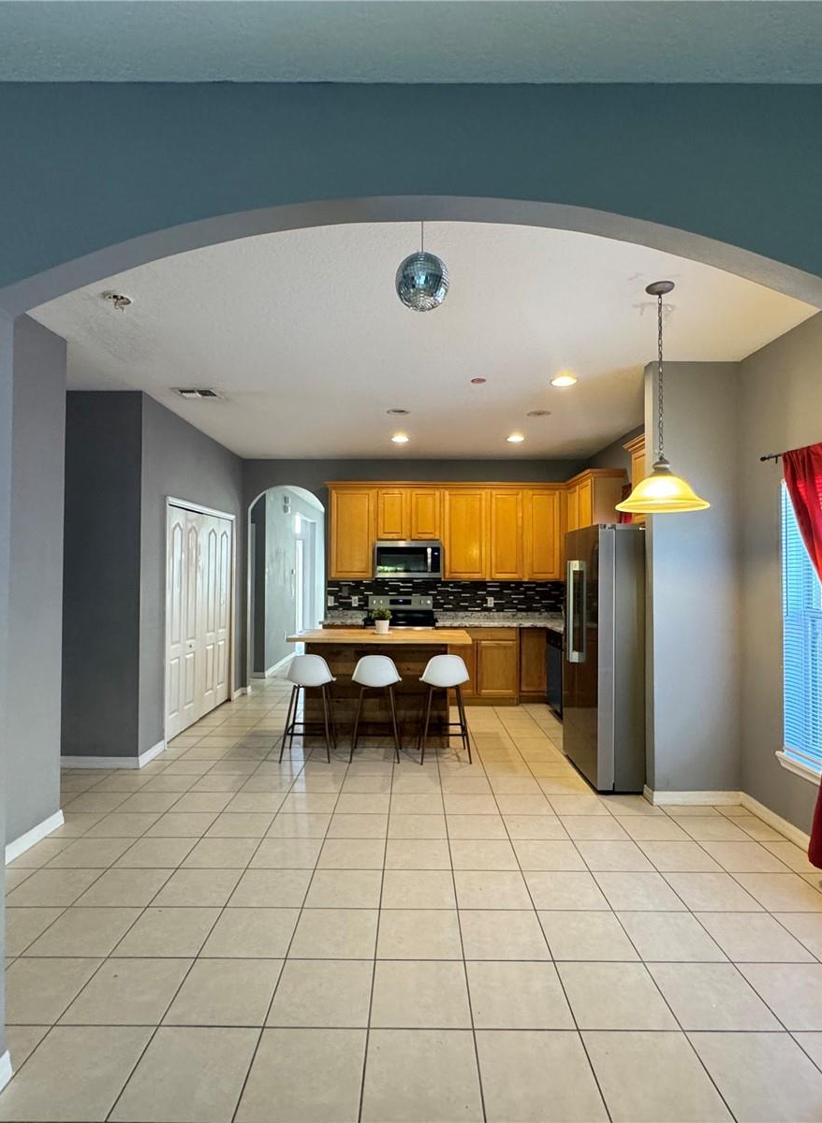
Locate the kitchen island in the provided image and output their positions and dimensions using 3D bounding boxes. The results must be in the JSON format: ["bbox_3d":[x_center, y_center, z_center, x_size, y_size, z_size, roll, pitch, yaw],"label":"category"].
[{"bbox_3d":[-0.260,1.094,5.266,1.520,0.916,0.727,0,-1,0],"label":"kitchen island"}]

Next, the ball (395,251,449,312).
[{"bbox_3d":[0.043,-1.052,2.266,0.200,0.205,0.200,0,-1,0],"label":"ball"}]

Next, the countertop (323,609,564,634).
[{"bbox_3d":[0.573,0.627,6.074,3.076,0.140,2.028,0,-1,0],"label":"countertop"}]

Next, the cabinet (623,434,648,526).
[{"bbox_3d":[1.930,-0.599,4.460,0.412,0.635,0.889,0,-1,0],"label":"cabinet"}]

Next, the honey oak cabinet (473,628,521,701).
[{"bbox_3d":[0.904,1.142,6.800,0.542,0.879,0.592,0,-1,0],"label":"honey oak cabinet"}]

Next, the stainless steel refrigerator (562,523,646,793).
[{"bbox_3d":[1.622,0.656,4.498,0.845,1.788,0.913,0,-1,0],"label":"stainless steel refrigerator"}]

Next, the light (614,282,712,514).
[{"bbox_3d":[1.183,-0.768,2.859,0.440,1.057,0.440,0,-1,0],"label":"light"}]

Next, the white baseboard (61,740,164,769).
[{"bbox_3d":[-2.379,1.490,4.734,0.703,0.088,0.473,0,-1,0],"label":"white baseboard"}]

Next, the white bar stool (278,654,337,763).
[{"bbox_3d":[-0.798,1.127,4.816,0.406,0.832,0.433,0,-1,0],"label":"white bar stool"}]

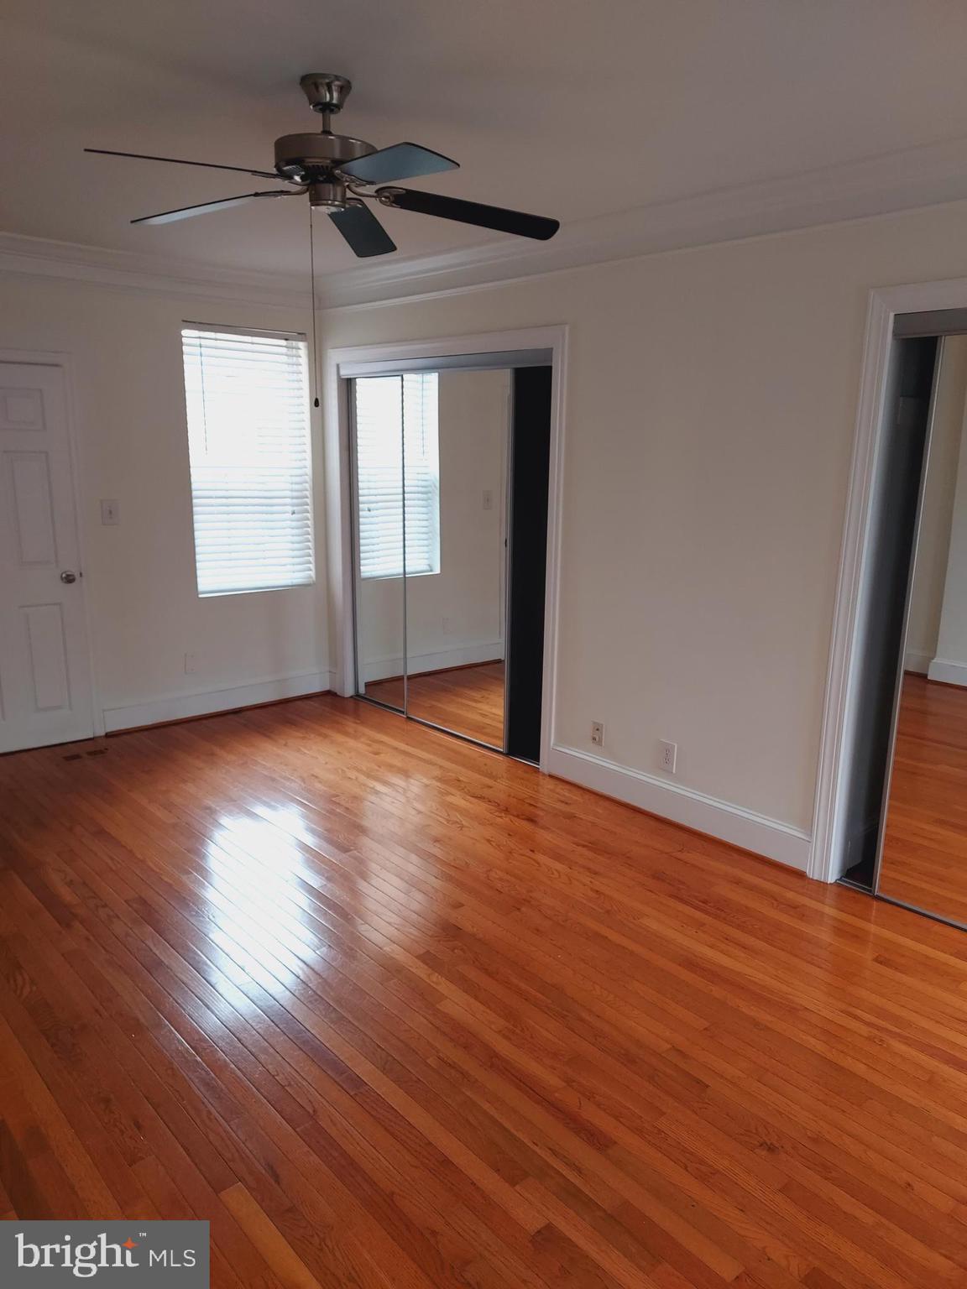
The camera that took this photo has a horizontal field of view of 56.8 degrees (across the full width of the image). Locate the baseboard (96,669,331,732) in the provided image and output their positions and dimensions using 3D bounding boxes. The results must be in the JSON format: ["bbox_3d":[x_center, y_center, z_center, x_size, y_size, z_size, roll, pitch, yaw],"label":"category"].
[{"bbox_3d":[-1.584,0.328,5.547,1.495,0.159,0.027,-11,17,-41],"label":"baseboard"}]

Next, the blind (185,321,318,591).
[{"bbox_3d":[-1.392,-1.078,5.411,0.780,1.525,0.055,-11,17,-41],"label":"blind"}]

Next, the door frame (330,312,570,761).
[{"bbox_3d":[-0.264,-0.589,5.121,0.120,2.195,2.020,-11,17,-41],"label":"door frame"}]

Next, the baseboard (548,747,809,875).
[{"bbox_3d":[0.828,0.713,4.091,0.027,0.151,1.430,-11,17,-41],"label":"baseboard"}]

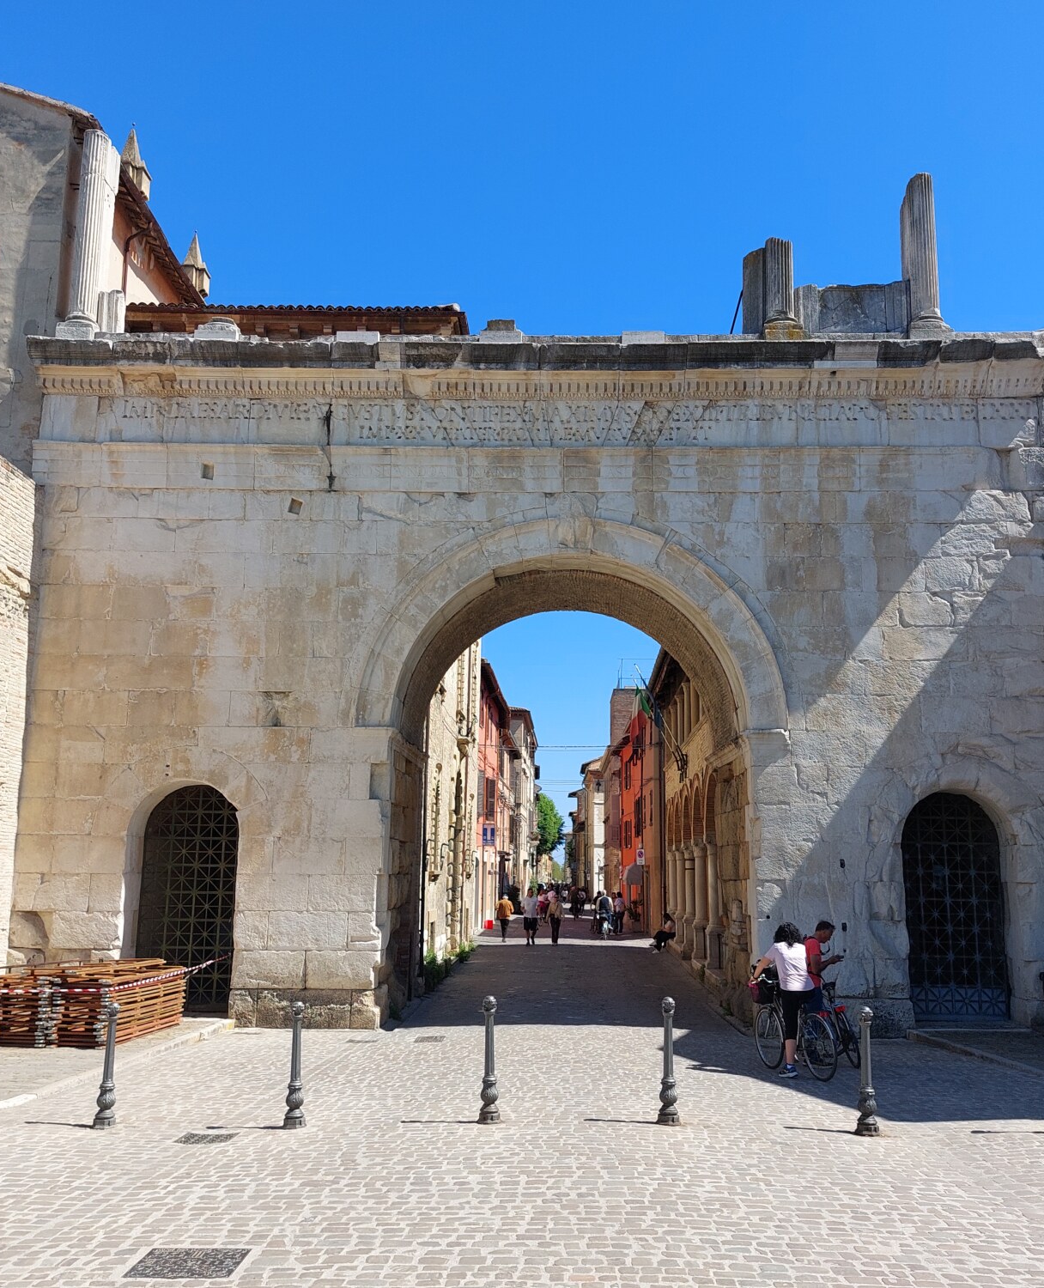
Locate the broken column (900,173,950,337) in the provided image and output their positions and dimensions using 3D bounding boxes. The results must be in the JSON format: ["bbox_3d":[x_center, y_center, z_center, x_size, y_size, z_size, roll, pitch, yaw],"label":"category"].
[{"bbox_3d":[5.986,-5.719,17.901,0.700,2.662,0.720,0,-11,2],"label":"broken column"}]

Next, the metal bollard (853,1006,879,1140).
[{"bbox_3d":[2.878,3.579,9.998,0.190,1.015,0.190,0,-11,2],"label":"metal bollard"}]

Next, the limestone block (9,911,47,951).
[{"bbox_3d":[-8.182,4.795,19.916,0.720,0.600,0.550,0,-11,2],"label":"limestone block"}]

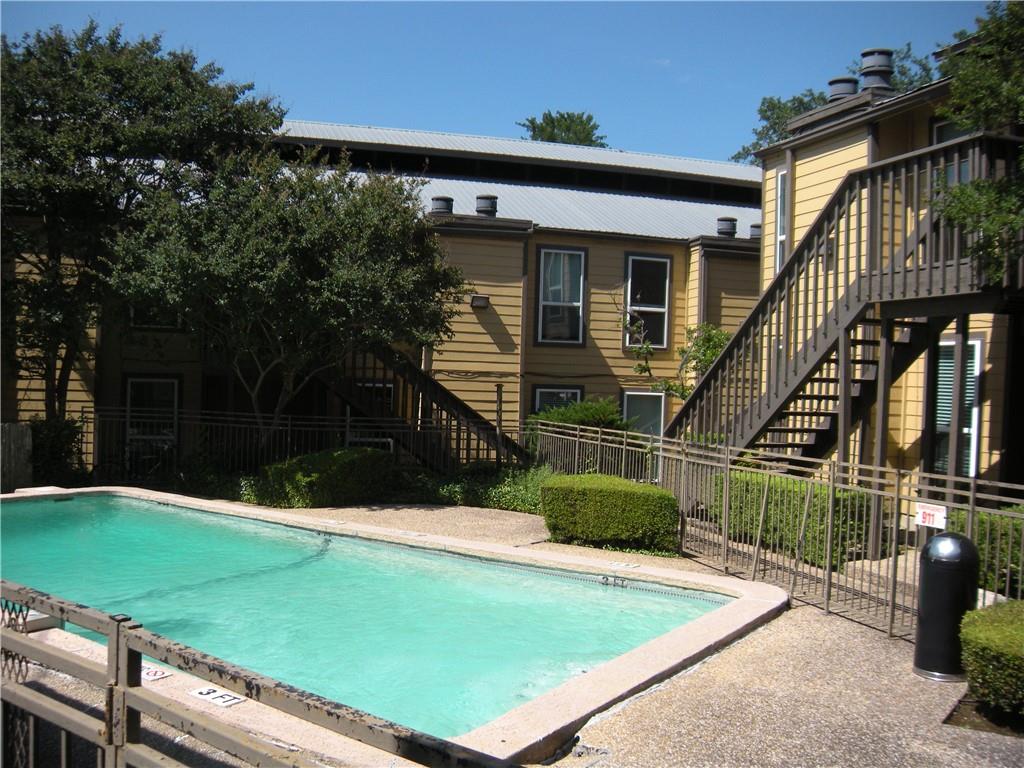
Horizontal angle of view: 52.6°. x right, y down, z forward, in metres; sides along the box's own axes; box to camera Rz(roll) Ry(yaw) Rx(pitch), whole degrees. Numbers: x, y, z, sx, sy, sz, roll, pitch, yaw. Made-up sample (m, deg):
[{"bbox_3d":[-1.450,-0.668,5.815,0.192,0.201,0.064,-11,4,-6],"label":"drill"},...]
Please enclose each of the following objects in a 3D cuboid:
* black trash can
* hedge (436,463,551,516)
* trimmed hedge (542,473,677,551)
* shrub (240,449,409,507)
[{"bbox_3d":[2.737,1.384,6.527,0.375,0.900,0.375,2,0,22],"label":"black trash can"},{"bbox_3d":[-0.221,1.392,14.307,1.500,0.600,0.750,2,0,28],"label":"hedge"},{"bbox_3d":[1.089,1.431,11.507,1.360,0.640,1.200,2,0,15],"label":"trimmed hedge"},{"bbox_3d":[-2.498,1.253,14.006,2.100,0.720,1.150,2,0,-10],"label":"shrub"}]

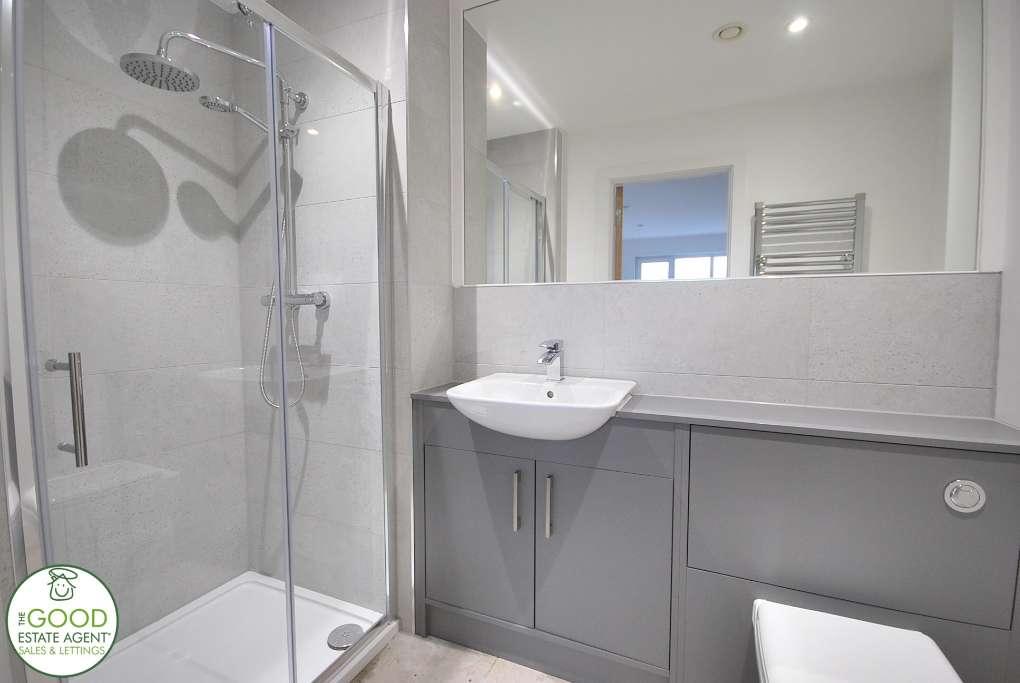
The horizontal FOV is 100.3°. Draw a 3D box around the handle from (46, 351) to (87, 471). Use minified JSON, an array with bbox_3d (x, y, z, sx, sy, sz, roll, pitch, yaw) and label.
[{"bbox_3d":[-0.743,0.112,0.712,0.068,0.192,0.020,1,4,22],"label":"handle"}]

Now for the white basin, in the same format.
[{"bbox_3d":[0.099,0.221,1.298,0.505,0.157,0.455,1,4,22],"label":"white basin"}]

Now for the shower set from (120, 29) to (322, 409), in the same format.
[{"bbox_3d":[-0.893,-0.346,1.390,0.425,1.220,0.475,1,4,22],"label":"shower set"}]

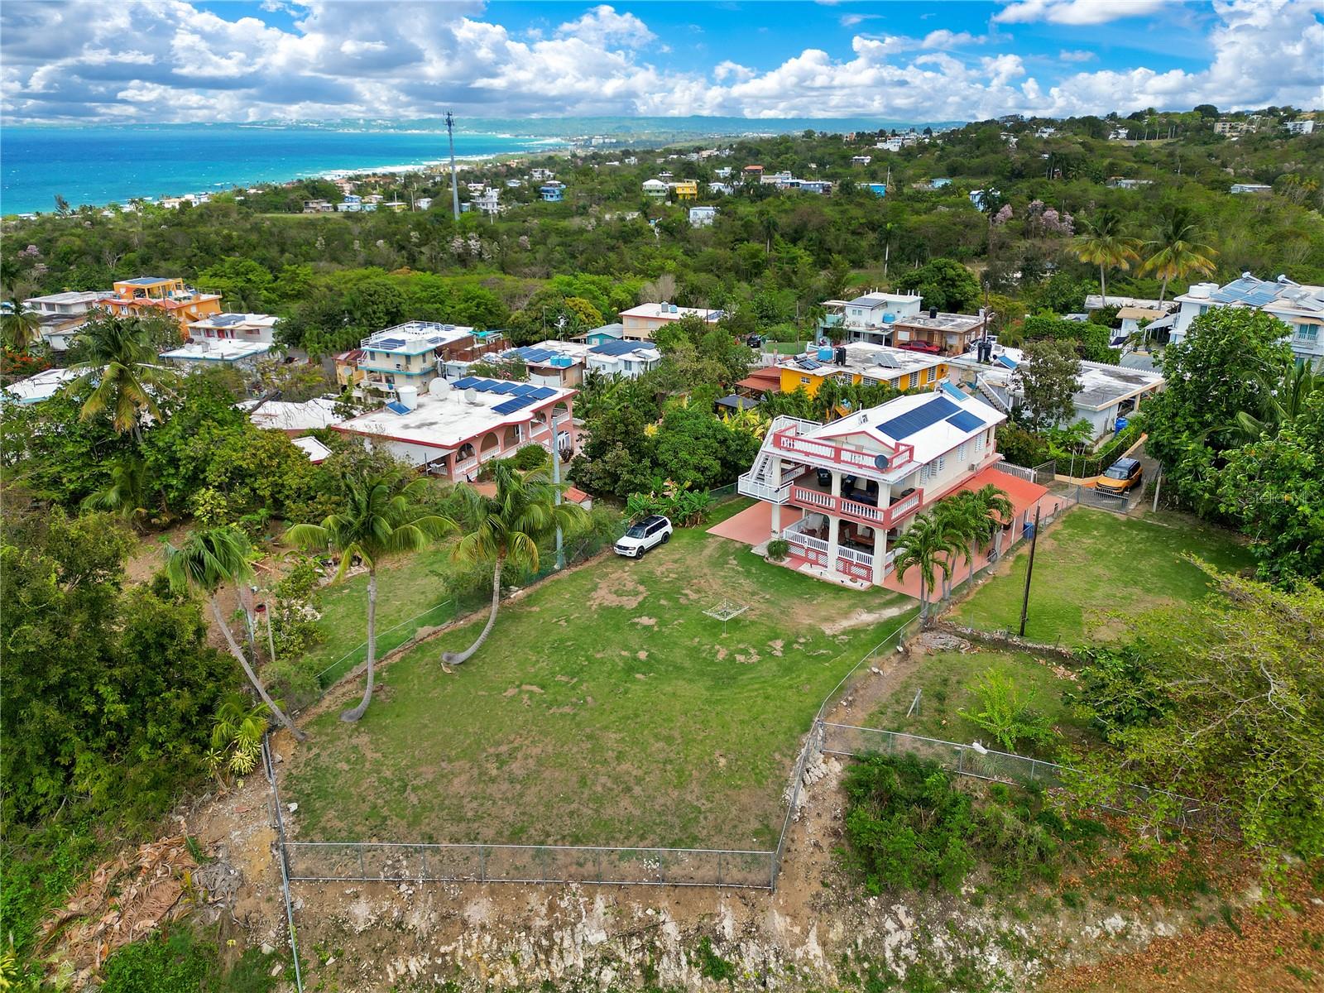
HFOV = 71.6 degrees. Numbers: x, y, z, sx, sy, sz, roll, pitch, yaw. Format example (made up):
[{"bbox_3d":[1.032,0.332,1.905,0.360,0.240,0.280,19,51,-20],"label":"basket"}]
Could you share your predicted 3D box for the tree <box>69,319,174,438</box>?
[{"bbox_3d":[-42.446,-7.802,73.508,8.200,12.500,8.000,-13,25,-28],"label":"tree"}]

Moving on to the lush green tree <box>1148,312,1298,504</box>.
[{"bbox_3d":[38.700,-6.394,64.361,9.300,12.800,9.000,13,26,29],"label":"lush green tree"}]

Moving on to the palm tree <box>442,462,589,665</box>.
[{"bbox_3d":[-7.236,3.641,46.305,7.262,11.041,7.400,0,22,0],"label":"palm tree"}]

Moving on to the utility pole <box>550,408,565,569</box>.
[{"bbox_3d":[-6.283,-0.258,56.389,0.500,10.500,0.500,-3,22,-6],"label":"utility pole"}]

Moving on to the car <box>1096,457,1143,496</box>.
[{"bbox_3d":[32.900,-1.381,66.084,1.930,1.780,4.400,18,28,37],"label":"car"}]

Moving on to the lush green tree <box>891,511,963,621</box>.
[{"bbox_3d":[14.511,4.034,50.954,3.862,6.597,4.100,0,22,0],"label":"lush green tree"}]

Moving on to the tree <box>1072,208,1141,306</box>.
[{"bbox_3d":[53.135,-28.042,110.609,8.200,12.300,8.000,10,24,23],"label":"tree"}]

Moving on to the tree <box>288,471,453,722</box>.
[{"bbox_3d":[-12.888,4.867,41.671,7.234,12.476,7.600,0,22,0],"label":"tree"}]

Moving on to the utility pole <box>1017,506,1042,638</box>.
[{"bbox_3d":[19.709,4.130,49.099,0.280,7.822,0.280,-2,22,1],"label":"utility pole"}]

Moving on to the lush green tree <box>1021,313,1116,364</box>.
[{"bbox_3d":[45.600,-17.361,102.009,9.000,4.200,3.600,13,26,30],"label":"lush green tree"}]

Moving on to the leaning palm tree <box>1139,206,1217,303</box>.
[{"bbox_3d":[59.618,-26.296,107.001,8.943,14.168,8.943,12,25,26],"label":"leaning palm tree"}]

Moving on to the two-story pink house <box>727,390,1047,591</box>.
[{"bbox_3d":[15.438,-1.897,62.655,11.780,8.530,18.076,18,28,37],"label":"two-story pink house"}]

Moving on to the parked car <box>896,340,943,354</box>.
[{"bbox_3d":[32.042,-18.816,113.901,4.950,1.500,1.850,13,26,30],"label":"parked car"}]

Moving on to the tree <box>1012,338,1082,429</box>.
[{"bbox_3d":[32.380,-8.670,76.934,5.900,8.500,5.700,9,24,22],"label":"tree"}]

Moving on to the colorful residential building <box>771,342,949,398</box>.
[{"bbox_3d":[21.934,-13.068,100.359,15.500,3.400,12.100,-20,30,-40],"label":"colorful residential building"}]

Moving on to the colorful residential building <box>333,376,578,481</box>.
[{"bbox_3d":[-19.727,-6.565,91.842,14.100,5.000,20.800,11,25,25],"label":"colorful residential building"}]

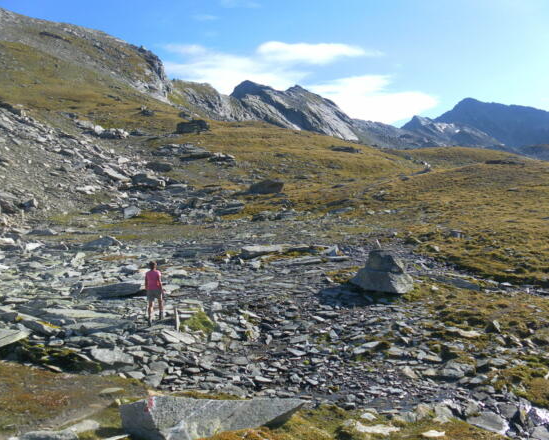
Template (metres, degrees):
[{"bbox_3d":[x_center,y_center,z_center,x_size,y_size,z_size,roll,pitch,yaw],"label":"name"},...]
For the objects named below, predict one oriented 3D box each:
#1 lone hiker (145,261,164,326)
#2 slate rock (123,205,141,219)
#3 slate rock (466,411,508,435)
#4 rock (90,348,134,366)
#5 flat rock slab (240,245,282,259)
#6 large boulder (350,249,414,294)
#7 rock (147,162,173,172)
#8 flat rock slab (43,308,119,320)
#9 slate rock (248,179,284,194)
[{"bbox_3d":[-3.084,1.902,15.250,0.470,1.660,0.420,0,1,-3],"label":"lone hiker"},{"bbox_3d":[-9.572,-0.573,40.000,1.200,0.850,1.000,0,1,0],"label":"slate rock"},{"bbox_3d":[2.705,2.559,7.500,0.520,0.170,0.380,0,1,0],"label":"slate rock"},{"bbox_3d":[-3.186,2.688,11.600,0.840,0.220,0.500,0,1,0],"label":"rock"},{"bbox_3d":[-0.624,1.513,28.500,2.100,0.500,1.200,0,1,0],"label":"flat rock slab"},{"bbox_3d":[3.751,1.823,20.800,2.200,1.550,1.800,0,1,0],"label":"large boulder"},{"bbox_3d":[-10.950,-5.043,57.000,2.450,0.900,1.700,0,1,0],"label":"rock"},{"bbox_3d":[-5.362,2.612,16.400,2.100,0.190,1.000,0,1,0],"label":"flat rock slab"},{"bbox_3d":[-0.743,-2.766,49.000,2.900,1.250,2.000,0,1,0],"label":"slate rock"}]

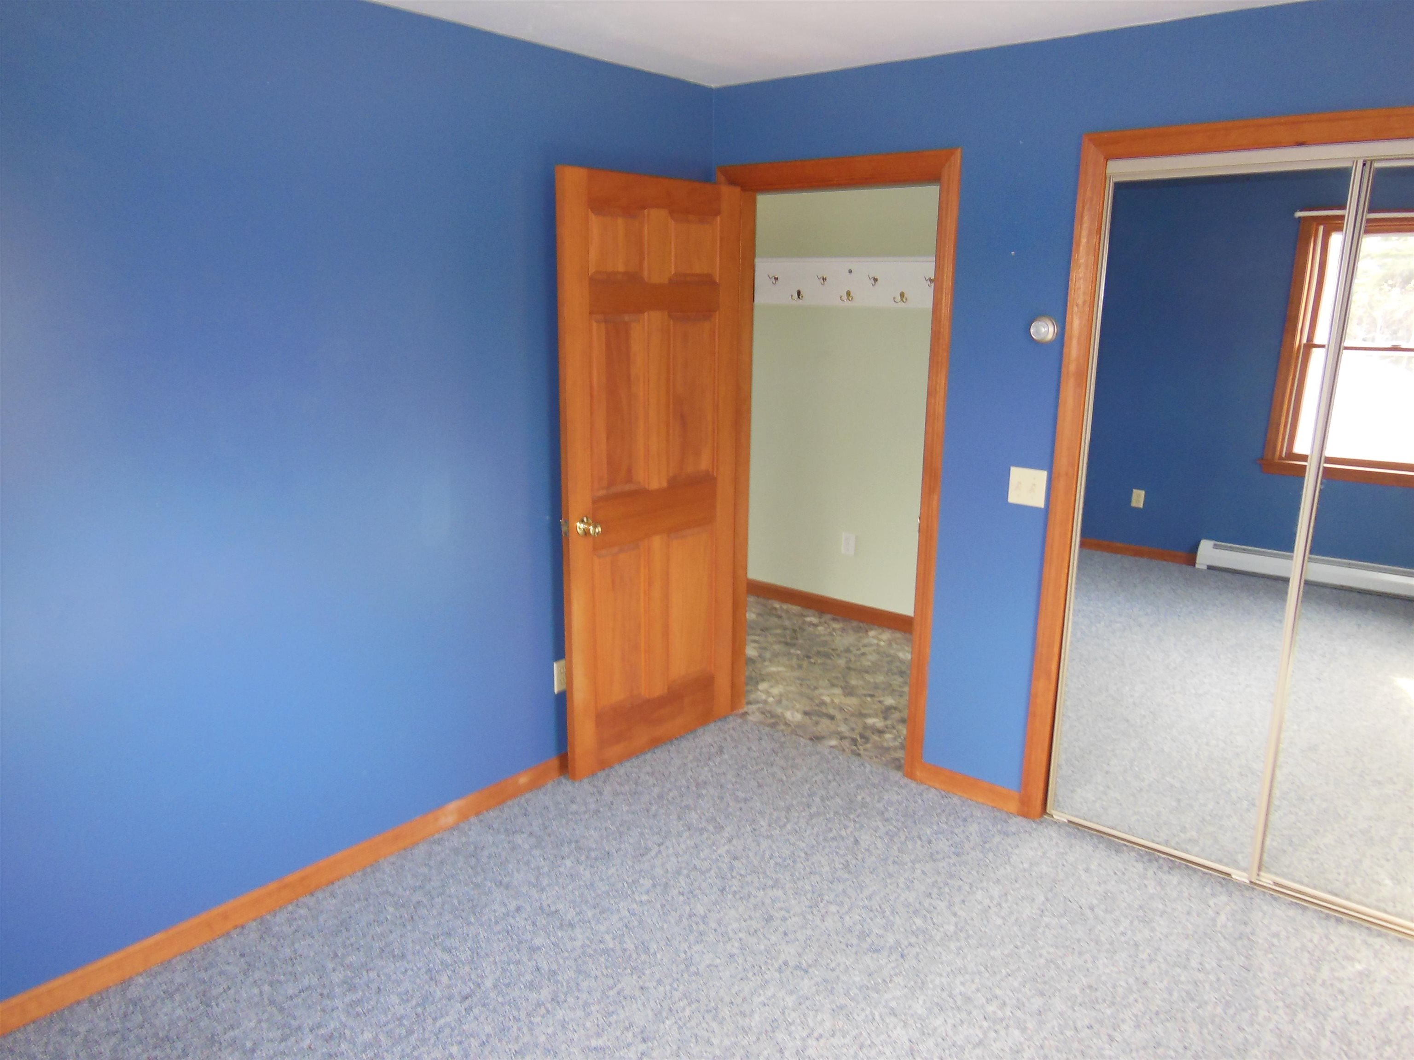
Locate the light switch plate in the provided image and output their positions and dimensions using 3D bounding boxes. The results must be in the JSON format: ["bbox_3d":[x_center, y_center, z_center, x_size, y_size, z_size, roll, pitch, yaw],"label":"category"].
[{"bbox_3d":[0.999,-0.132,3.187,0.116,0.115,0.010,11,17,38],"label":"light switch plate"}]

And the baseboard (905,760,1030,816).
[{"bbox_3d":[0.893,0.874,3.495,0.398,0.082,0.016,11,17,38],"label":"baseboard"}]

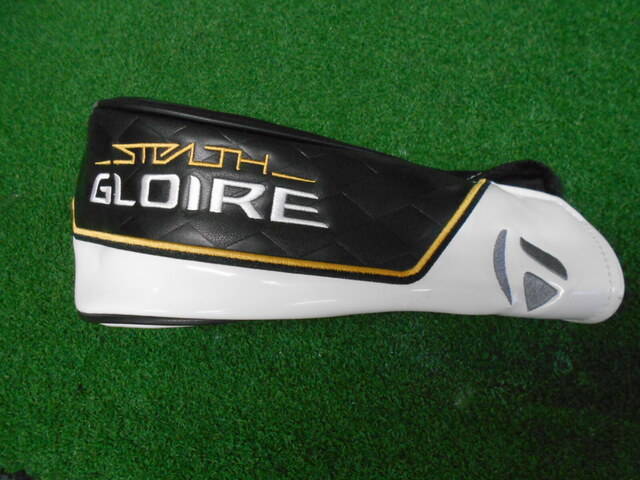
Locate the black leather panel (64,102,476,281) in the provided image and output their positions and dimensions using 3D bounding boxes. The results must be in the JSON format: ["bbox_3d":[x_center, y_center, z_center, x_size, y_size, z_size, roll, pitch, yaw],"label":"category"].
[{"bbox_3d":[-0.024,-0.029,0.298,0.247,0.035,0.110,4,70,1],"label":"black leather panel"}]

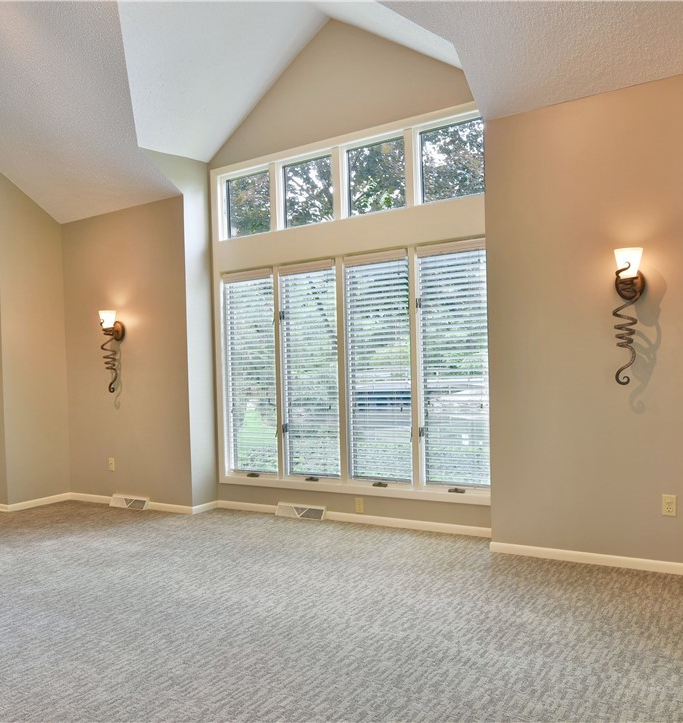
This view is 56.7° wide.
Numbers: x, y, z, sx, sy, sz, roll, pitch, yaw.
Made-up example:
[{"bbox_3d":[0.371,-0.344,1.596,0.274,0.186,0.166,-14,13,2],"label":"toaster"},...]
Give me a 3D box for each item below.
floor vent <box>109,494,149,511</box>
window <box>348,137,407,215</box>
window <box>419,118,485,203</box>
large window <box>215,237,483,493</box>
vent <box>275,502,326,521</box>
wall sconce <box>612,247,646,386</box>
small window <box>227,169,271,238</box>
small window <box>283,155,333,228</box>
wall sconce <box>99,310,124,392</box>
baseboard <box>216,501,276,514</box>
[{"bbox_3d":[-1.920,1.269,5.719,0.458,0.106,0.068,-2,0,30],"label":"floor vent"},{"bbox_3d":[0.274,-1.383,4.768,0.540,0.560,0.100,-2,-1,31],"label":"window"},{"bbox_3d":[0.786,-1.404,4.456,0.530,0.560,0.100,-2,-1,31],"label":"window"},{"bbox_3d":[0.022,0.070,4.904,2.400,1.750,0.120,-2,-1,31],"label":"large window"},{"bbox_3d":[-0.338,1.214,5.114,0.458,0.106,0.068,-2,0,30],"label":"vent"},{"bbox_3d":[1.622,-0.246,3.559,0.165,0.765,0.195,-2,0,30],"label":"wall sconce"},{"bbox_3d":[-0.772,-1.339,5.405,0.565,0.560,0.100,-2,-1,31],"label":"small window"},{"bbox_3d":[-0.274,-1.383,5.167,0.530,0.550,0.080,-2,0,30],"label":"small window"},{"bbox_3d":[-2.055,-0.087,5.651,0.160,0.730,0.190,-2,-1,31],"label":"wall sconce"},{"bbox_3d":[-0.824,1.242,5.364,0.645,0.070,0.020,-2,-1,31],"label":"baseboard"}]

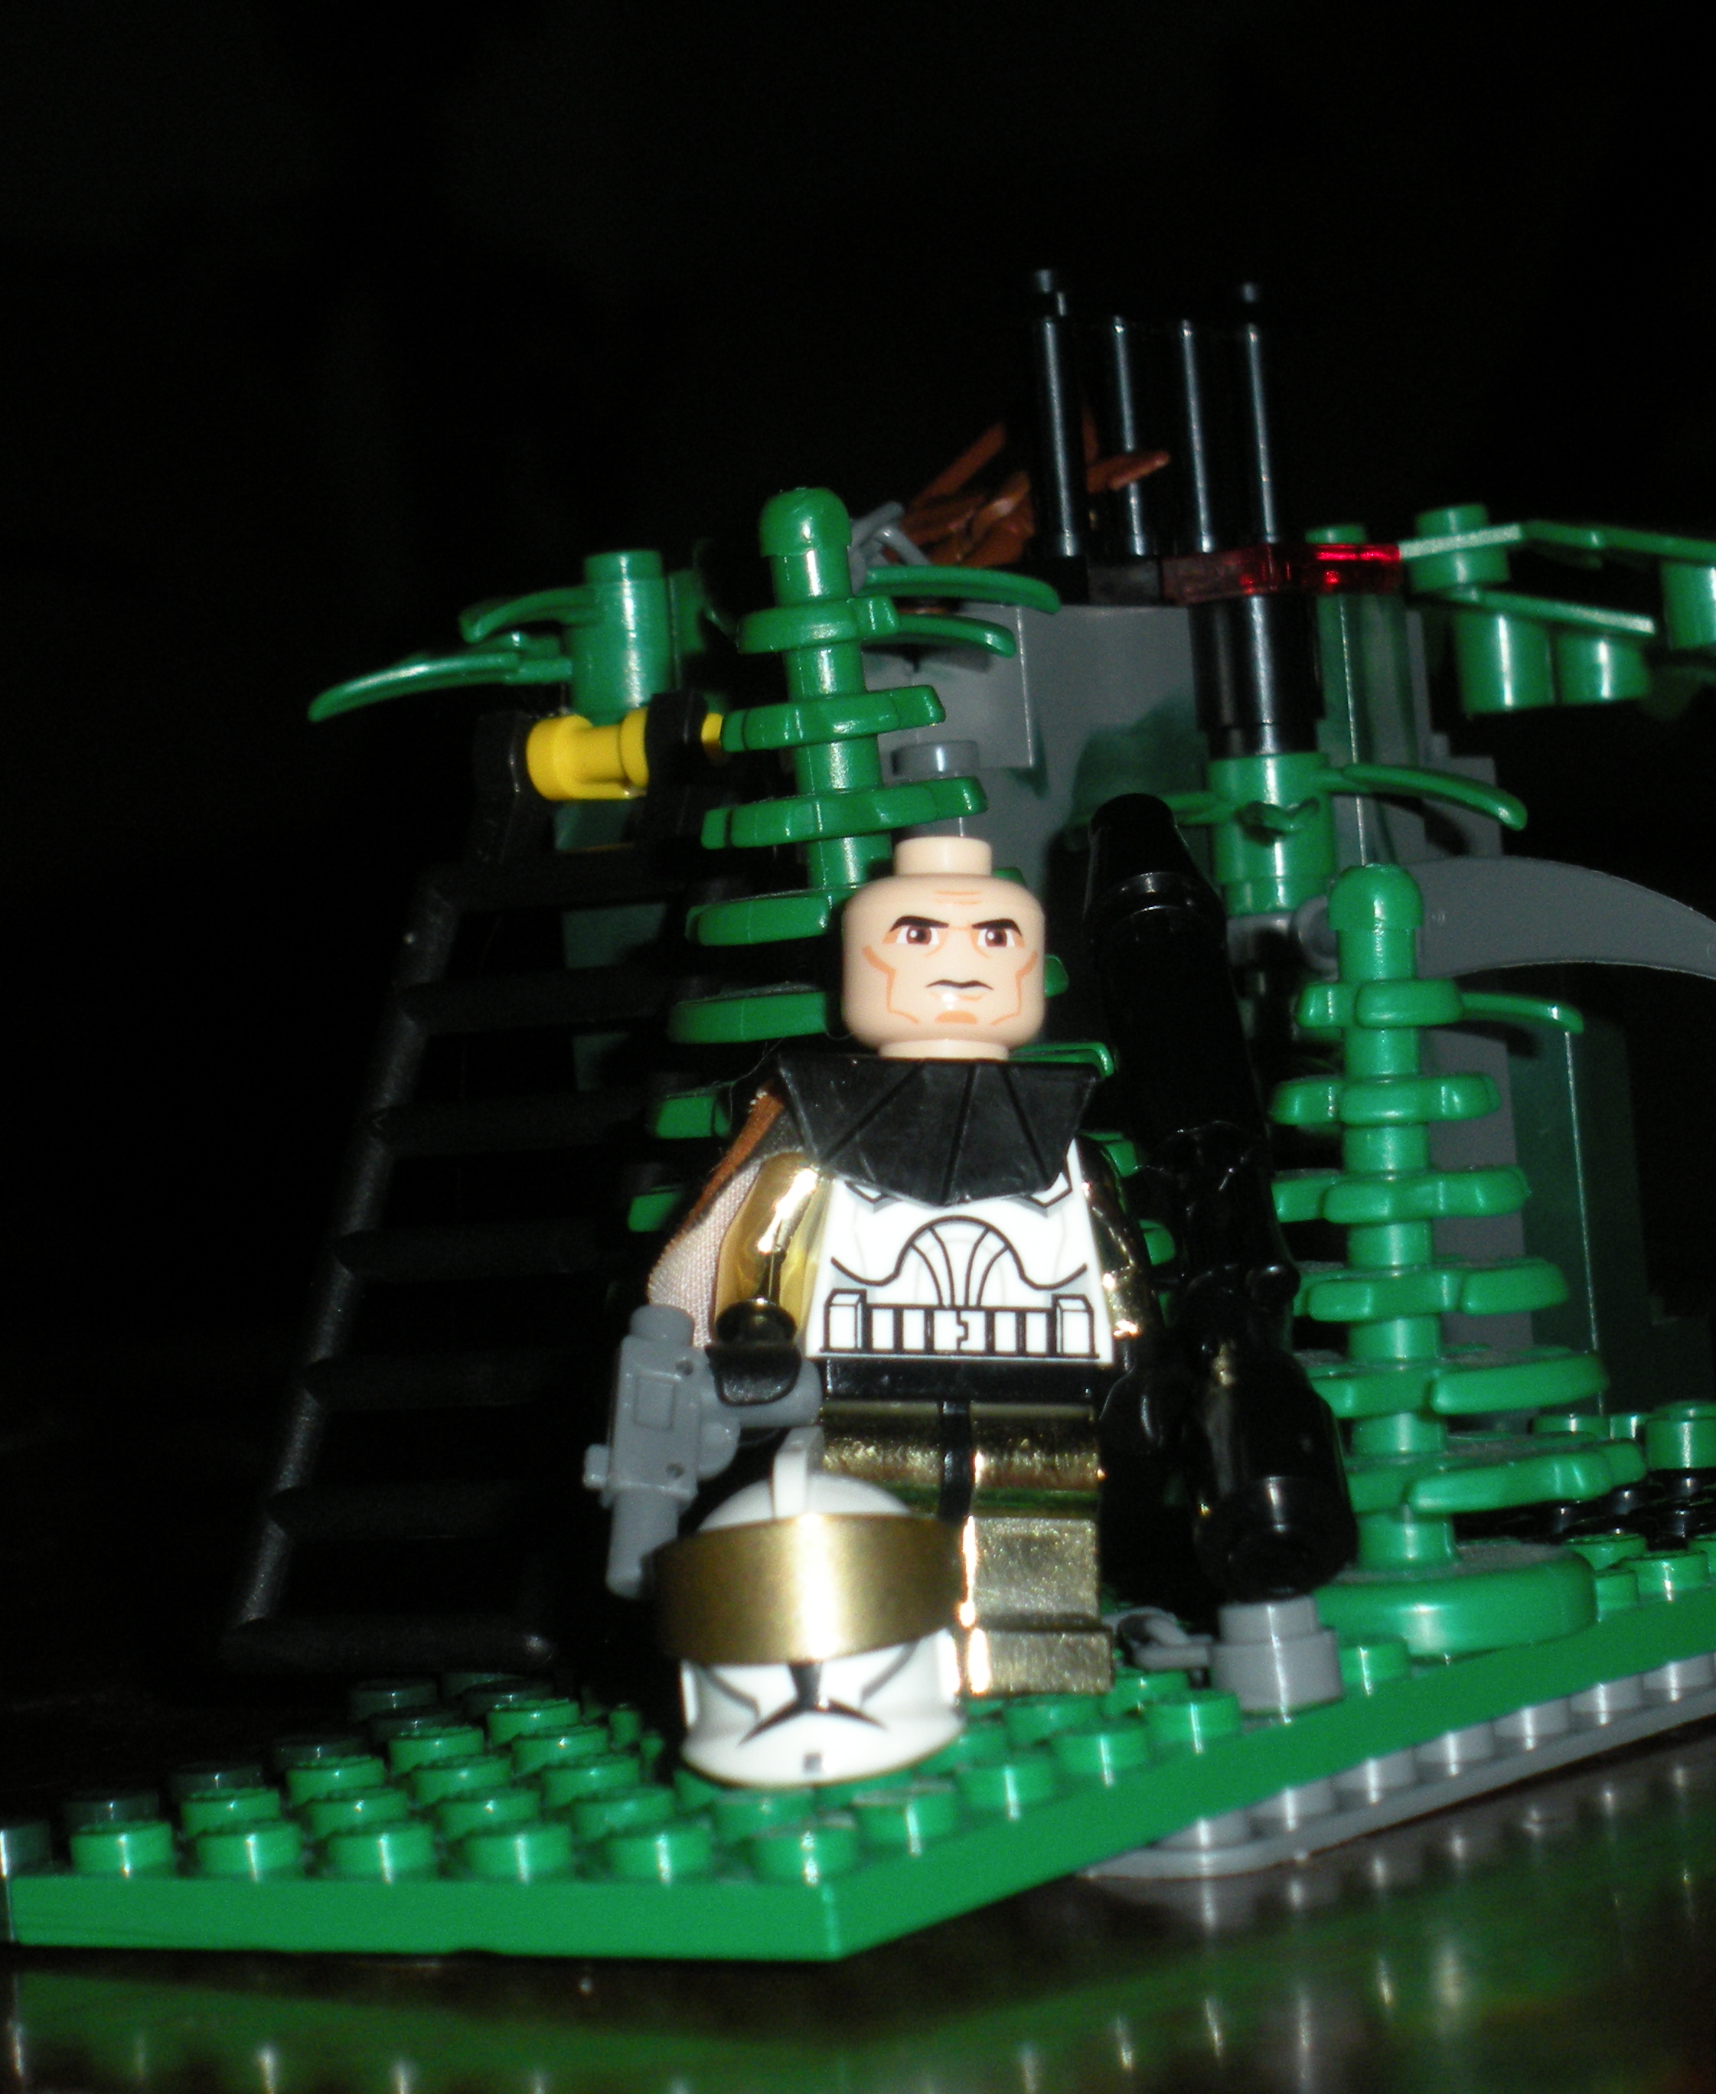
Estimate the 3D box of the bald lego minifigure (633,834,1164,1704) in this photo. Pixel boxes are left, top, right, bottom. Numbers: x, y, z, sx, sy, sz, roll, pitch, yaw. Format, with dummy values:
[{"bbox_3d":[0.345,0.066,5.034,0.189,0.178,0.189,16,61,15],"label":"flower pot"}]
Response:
[{"bbox_3d":[0.002,0.011,0.315,0.025,0.042,0.015,-4,2,-5],"label":"bald lego minifigure"}]

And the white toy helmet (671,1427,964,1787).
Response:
[{"bbox_3d":[-0.002,0.026,0.296,0.014,0.016,0.014,-5,2,6],"label":"white toy helmet"}]

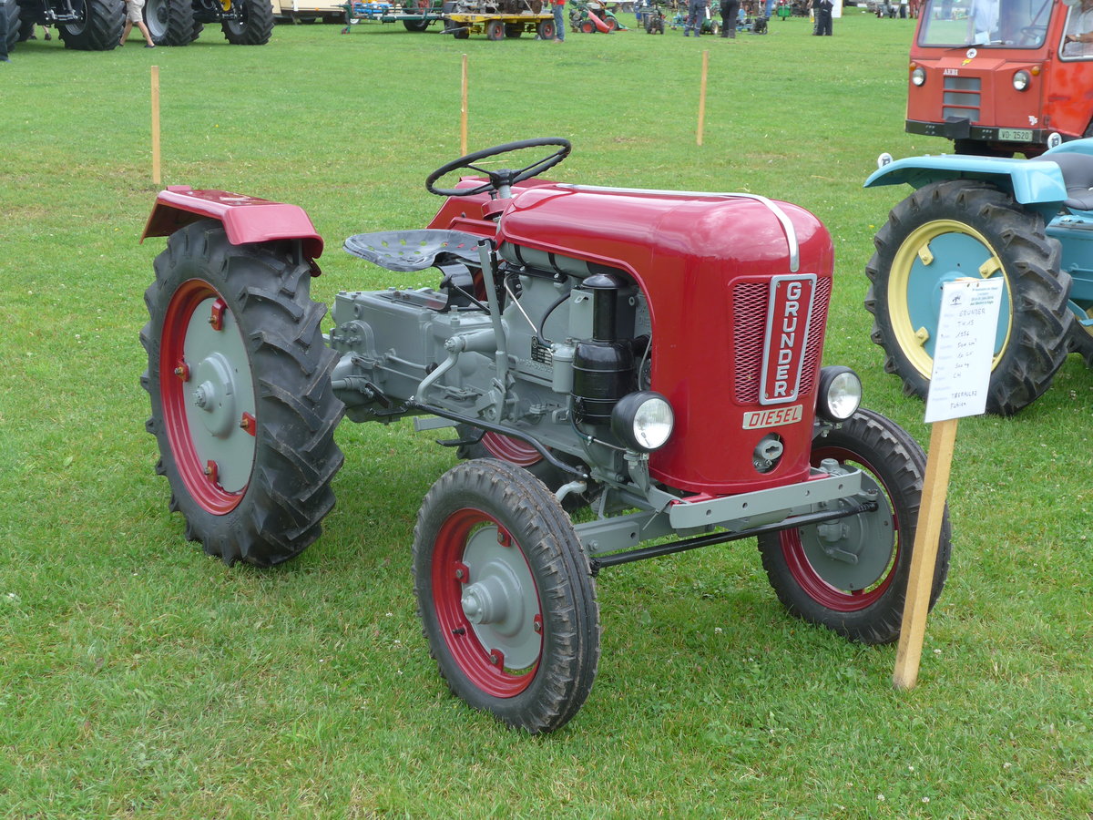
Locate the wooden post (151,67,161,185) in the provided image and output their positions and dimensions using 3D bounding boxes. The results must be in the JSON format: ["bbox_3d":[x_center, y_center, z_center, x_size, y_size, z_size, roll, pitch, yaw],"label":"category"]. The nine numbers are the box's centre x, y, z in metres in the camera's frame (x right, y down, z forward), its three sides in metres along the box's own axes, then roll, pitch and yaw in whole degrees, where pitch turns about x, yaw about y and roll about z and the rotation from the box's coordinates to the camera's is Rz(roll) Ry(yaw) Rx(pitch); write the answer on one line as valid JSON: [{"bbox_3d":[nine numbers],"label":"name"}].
[{"bbox_3d":[-2.775,-2.019,11.670,0.050,0.827,0.036,3,15,0],"label":"wooden post"}]

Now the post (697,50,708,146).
[{"bbox_3d":[1.481,-2.946,15.546,0.047,0.893,0.040,2,15,0],"label":"post"}]

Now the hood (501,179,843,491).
[{"bbox_3d":[0.268,-0.230,3.921,0.365,0.650,0.920,-8,19,-34],"label":"hood"}]

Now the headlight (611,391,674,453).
[{"bbox_3d":[0.207,0.026,3.548,0.130,0.130,0.110,-8,19,-34],"label":"headlight"}]

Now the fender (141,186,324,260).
[{"bbox_3d":[-0.895,-0.508,4.597,0.270,0.220,0.690,-8,19,-34],"label":"fender"}]

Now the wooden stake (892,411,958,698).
[{"bbox_3d":[0.871,0.182,3.695,0.050,0.980,0.034,-9,21,-39],"label":"wooden stake"}]

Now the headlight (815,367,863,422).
[{"bbox_3d":[0.687,-0.039,3.865,0.130,0.130,0.110,-8,19,-34],"label":"headlight"}]

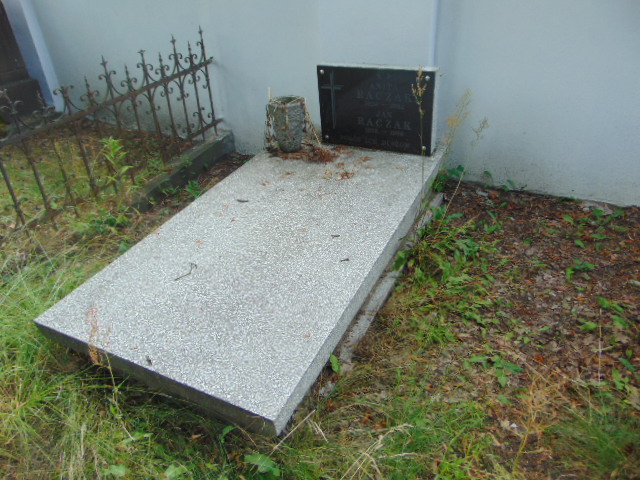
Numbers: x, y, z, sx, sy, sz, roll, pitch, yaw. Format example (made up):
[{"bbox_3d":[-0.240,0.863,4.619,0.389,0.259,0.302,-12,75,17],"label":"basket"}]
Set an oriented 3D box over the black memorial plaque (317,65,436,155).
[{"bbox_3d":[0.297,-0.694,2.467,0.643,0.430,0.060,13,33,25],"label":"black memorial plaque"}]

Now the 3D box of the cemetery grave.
[{"bbox_3d":[-0.145,-0.264,1.959,0.999,0.660,1.828,13,33,25],"label":"cemetery grave"}]

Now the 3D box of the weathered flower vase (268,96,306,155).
[{"bbox_3d":[-0.177,-0.645,2.585,0.190,0.275,0.190,-2,29,1],"label":"weathered flower vase"}]

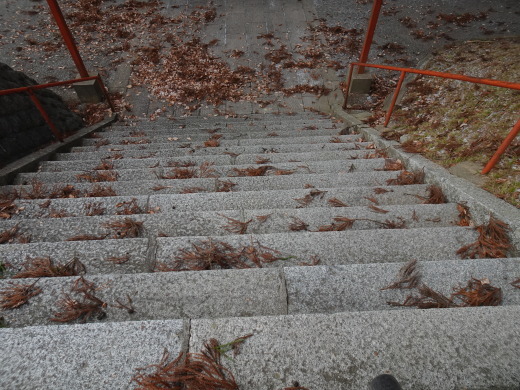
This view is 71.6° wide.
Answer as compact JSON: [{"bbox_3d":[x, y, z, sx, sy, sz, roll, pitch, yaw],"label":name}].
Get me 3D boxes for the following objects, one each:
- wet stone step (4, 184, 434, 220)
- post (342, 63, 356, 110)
[{"bbox_3d":[-0.391,0.169,2.818,3.507,0.190,0.315,-2,54,-1],"label":"wet stone step"},{"bbox_3d":[1.385,-1.700,5.623,0.045,0.817,0.045,-2,54,-1],"label":"post"}]

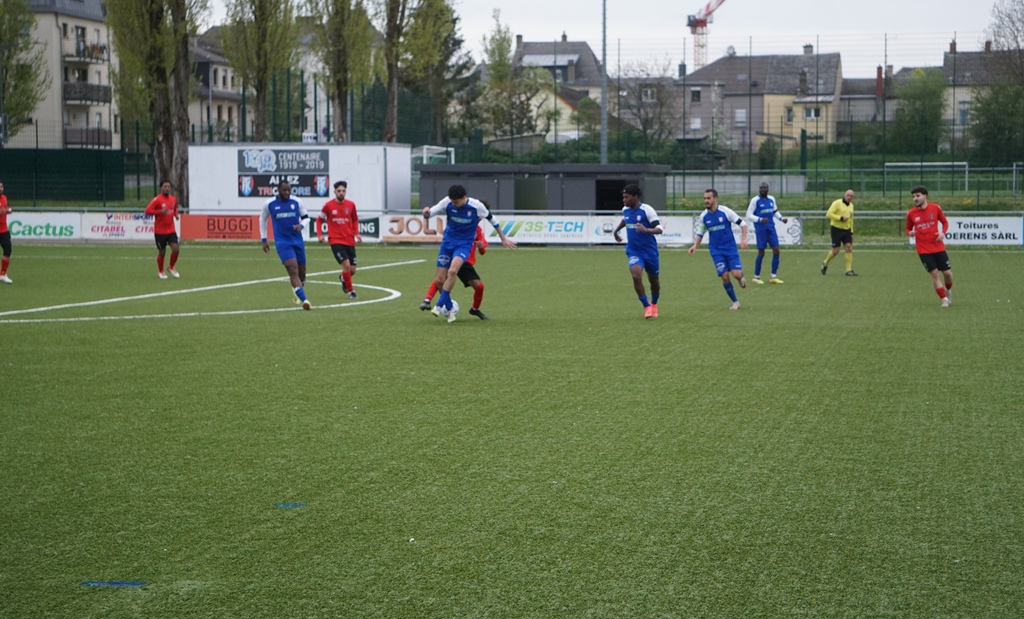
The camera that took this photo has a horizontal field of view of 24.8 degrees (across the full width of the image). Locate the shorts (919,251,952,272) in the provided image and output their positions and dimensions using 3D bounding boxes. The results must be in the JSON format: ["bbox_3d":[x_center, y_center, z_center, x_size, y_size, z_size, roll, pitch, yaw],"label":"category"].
[{"bbox_3d":[5.803,-0.658,32.000,0.410,0.290,0.300,-8,3,18],"label":"shorts"}]

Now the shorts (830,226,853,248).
[{"bbox_3d":[6.334,-1.387,44.800,0.360,0.390,0.290,-2,3,-38],"label":"shorts"}]

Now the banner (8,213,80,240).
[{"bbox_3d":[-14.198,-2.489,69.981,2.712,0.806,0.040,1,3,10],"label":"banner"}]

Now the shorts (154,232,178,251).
[{"bbox_3d":[-6.147,-1.228,41.500,0.400,0.350,0.320,-2,3,-27],"label":"shorts"}]

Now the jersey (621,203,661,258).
[{"bbox_3d":[1.584,-0.974,28.750,0.450,0.680,0.290,-3,3,28],"label":"jersey"}]

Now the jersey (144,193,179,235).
[{"bbox_3d":[-6.257,-1.698,41.700,0.550,0.710,0.370,-1,3,-28],"label":"jersey"}]

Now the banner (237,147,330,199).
[{"bbox_3d":[-7.323,-4.377,75.020,3.030,1.534,0.040,1,3,10],"label":"banner"}]

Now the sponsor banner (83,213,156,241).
[{"bbox_3d":[-11.328,-2.462,69.487,3.047,0.795,0.040,1,3,10],"label":"sponsor banner"}]

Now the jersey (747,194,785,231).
[{"bbox_3d":[4.391,-1.680,40.400,0.600,0.620,0.400,-1,3,-14],"label":"jersey"}]

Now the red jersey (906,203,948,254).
[{"bbox_3d":[5.691,-1.109,31.950,0.510,0.690,0.310,-8,3,22],"label":"red jersey"}]

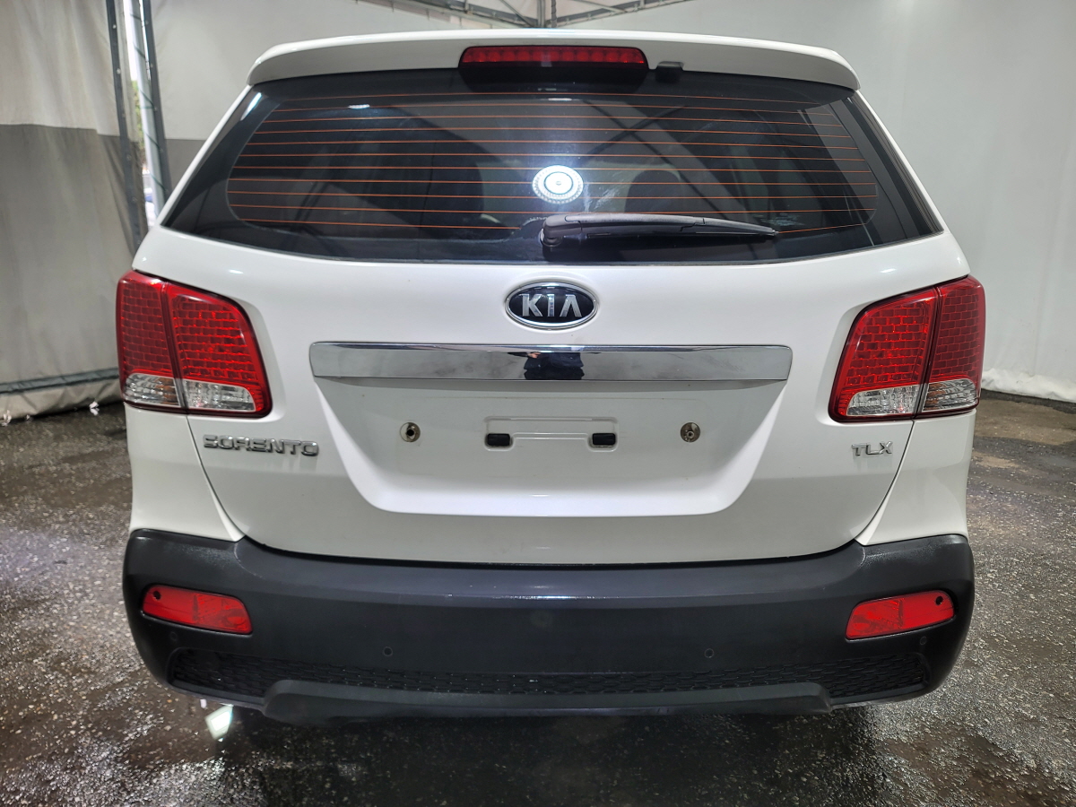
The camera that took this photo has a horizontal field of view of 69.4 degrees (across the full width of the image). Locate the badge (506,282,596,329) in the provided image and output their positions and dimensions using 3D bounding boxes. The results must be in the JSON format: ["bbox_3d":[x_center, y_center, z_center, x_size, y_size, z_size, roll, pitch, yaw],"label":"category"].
[{"bbox_3d":[0.023,-0.166,1.320,0.154,0.080,0.018,1,5,0],"label":"badge"}]

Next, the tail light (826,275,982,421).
[{"bbox_3d":[0.693,-0.115,1.484,0.325,0.261,0.212,-1,13,-7],"label":"tail light"}]

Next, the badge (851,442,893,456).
[{"bbox_3d":[0.619,0.083,1.437,0.088,0.029,0.010,-3,12,-13],"label":"badge"}]

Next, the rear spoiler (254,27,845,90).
[{"bbox_3d":[0.030,-0.680,1.560,1.241,0.113,0.246,1,13,0],"label":"rear spoiler"}]

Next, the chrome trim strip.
[{"bbox_3d":[0.022,-0.074,1.344,0.837,0.065,0.041,1,9,0],"label":"chrome trim strip"}]

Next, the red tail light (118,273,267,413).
[{"bbox_3d":[-0.650,-0.124,1.496,0.325,0.261,0.212,2,13,8],"label":"red tail light"}]

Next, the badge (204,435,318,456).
[{"bbox_3d":[-0.512,0.076,1.436,0.234,0.028,0.011,4,12,13],"label":"badge"}]

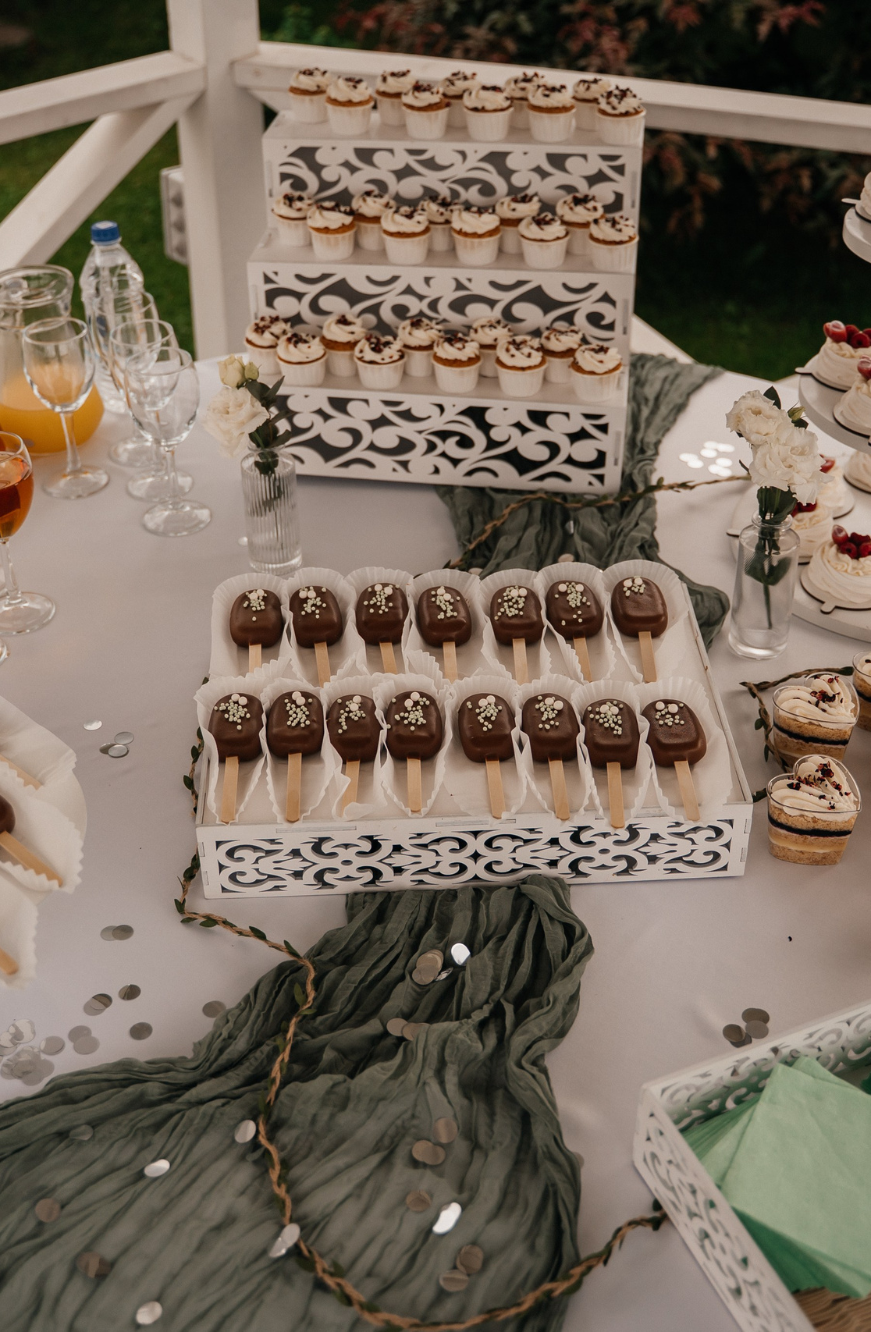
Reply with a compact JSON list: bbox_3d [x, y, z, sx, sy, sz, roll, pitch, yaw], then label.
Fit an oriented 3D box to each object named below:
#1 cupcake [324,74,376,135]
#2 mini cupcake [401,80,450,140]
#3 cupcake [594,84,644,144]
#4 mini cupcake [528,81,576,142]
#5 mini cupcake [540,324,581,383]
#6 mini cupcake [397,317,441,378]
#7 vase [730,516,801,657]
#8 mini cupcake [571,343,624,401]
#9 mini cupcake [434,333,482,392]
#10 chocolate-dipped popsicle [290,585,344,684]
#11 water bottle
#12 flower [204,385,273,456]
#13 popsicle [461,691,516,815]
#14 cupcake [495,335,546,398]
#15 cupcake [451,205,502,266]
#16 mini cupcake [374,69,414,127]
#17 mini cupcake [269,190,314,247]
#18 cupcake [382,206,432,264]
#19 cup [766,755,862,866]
[{"bbox_3d":[-0.093,-0.609,1.688,0.052,0.054,0.052,4,36,8],"label":"cupcake"},{"bbox_3d":[-0.010,-0.599,1.672,0.052,0.054,0.052,4,36,7],"label":"mini cupcake"},{"bbox_3d":[0.200,-0.597,1.678,0.054,0.056,0.054,5,36,8],"label":"cupcake"},{"bbox_3d":[0.127,-0.607,1.695,0.054,0.055,0.054,5,36,8],"label":"mini cupcake"},{"bbox_3d":[0.131,-0.330,1.639,0.051,0.051,0.051,4,36,8],"label":"mini cupcake"},{"bbox_3d":[-0.017,-0.361,1.756,0.054,0.057,0.054,0,35,0],"label":"mini cupcake"},{"bbox_3d":[0.298,-0.074,1.406,0.055,0.127,0.055,0,35,0],"label":"vase"},{"bbox_3d":[0.166,-0.303,1.600,0.054,0.052,0.054,4,36,8],"label":"mini cupcake"},{"bbox_3d":[0.023,-0.327,1.657,0.051,0.058,0.051,0,35,0],"label":"mini cupcake"},{"bbox_3d":[-0.102,-0.029,1.370,0.046,0.020,0.155,-5,35,-6],"label":"chocolate-dipped popsicle"},{"bbox_3d":[-0.393,-0.427,1.892,0.064,0.225,0.064,0,35,0],"label":"water bottle"},{"bbox_3d":[-0.187,-0.229,1.452,0.064,0.062,0.058,10,37,16],"label":"flower"},{"bbox_3d":[0.044,0.068,1.213,0.046,0.023,0.149,-2,36,-2],"label":"popsicle"},{"bbox_3d":[0.089,-0.312,1.611,0.052,0.056,0.052,4,36,8],"label":"cupcake"},{"bbox_3d":[0.044,-0.459,1.652,0.052,0.054,0.052,4,36,7],"label":"cupcake"},{"bbox_3d":[-0.047,-0.649,1.771,0.049,0.058,0.049,0,35,0],"label":"mini cupcake"},{"bbox_3d":[-0.159,-0.500,1.731,0.053,0.054,0.053,5,36,8],"label":"mini cupcake"},{"bbox_3d":[-0.030,-0.469,1.685,0.055,0.054,0.055,-1,36,0],"label":"cupcake"},{"bbox_3d":[0.316,0.126,1.282,0.077,0.063,0.072,-30,45,-34],"label":"cup"}]

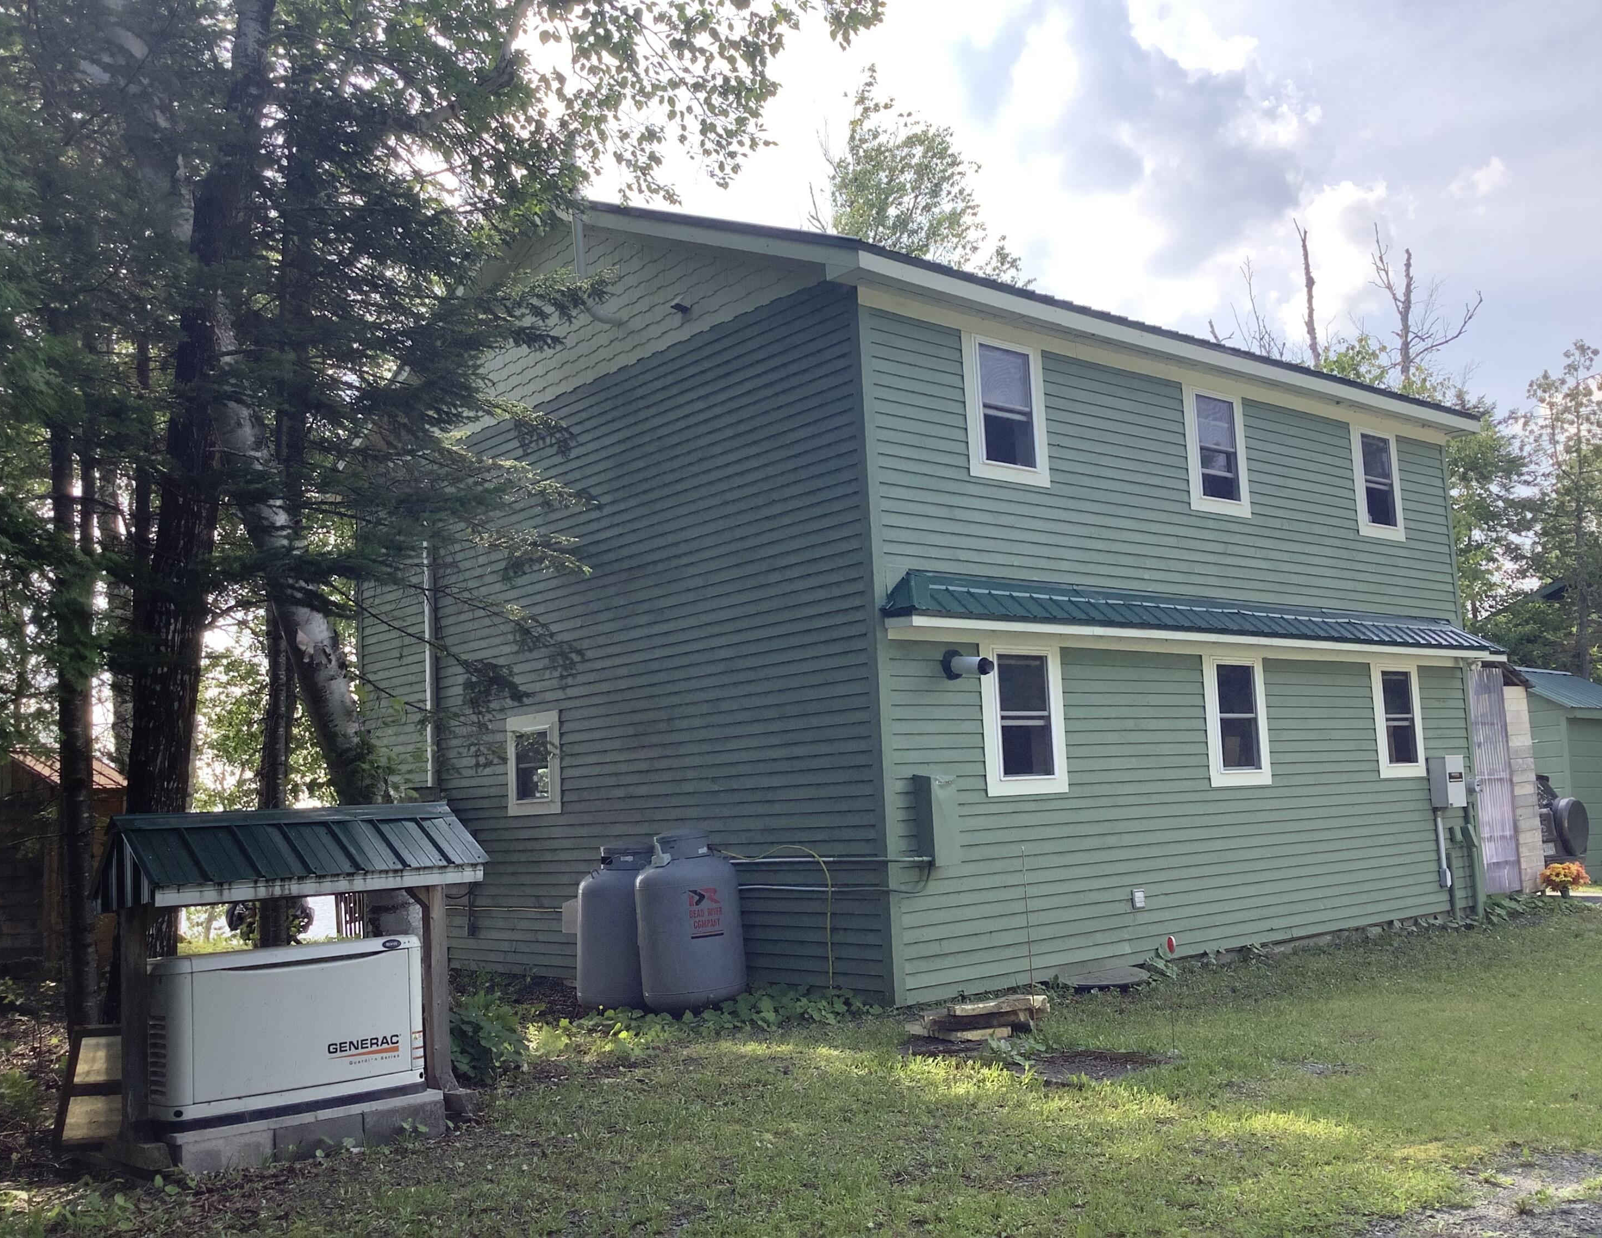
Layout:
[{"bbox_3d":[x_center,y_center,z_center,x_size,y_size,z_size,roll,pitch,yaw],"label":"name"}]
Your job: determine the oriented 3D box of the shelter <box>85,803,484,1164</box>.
[{"bbox_3d":[-2.446,1.678,7.118,1.570,1.510,1.000,3,-9,-39],"label":"shelter"}]

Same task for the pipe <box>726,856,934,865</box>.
[{"bbox_3d":[0.119,1.742,10.626,0.035,0.035,2.200,3,-9,-40],"label":"pipe"}]

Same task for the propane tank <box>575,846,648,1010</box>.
[{"bbox_3d":[-1.349,2.396,11.581,0.762,1.250,0.762,-3,-7,0],"label":"propane tank"}]

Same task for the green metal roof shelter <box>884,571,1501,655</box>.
[{"bbox_3d":[3.957,0.030,13.072,8.700,0.450,0.340,3,-9,-40],"label":"green metal roof shelter"}]

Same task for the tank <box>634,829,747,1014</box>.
[{"bbox_3d":[-0.843,2.222,10.991,0.762,1.320,0.762,-3,-7,0],"label":"tank"}]

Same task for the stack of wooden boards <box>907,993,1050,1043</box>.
[{"bbox_3d":[1.116,2.577,9.581,0.840,0.220,0.380,-1,-7,-14],"label":"stack of wooden boards"}]

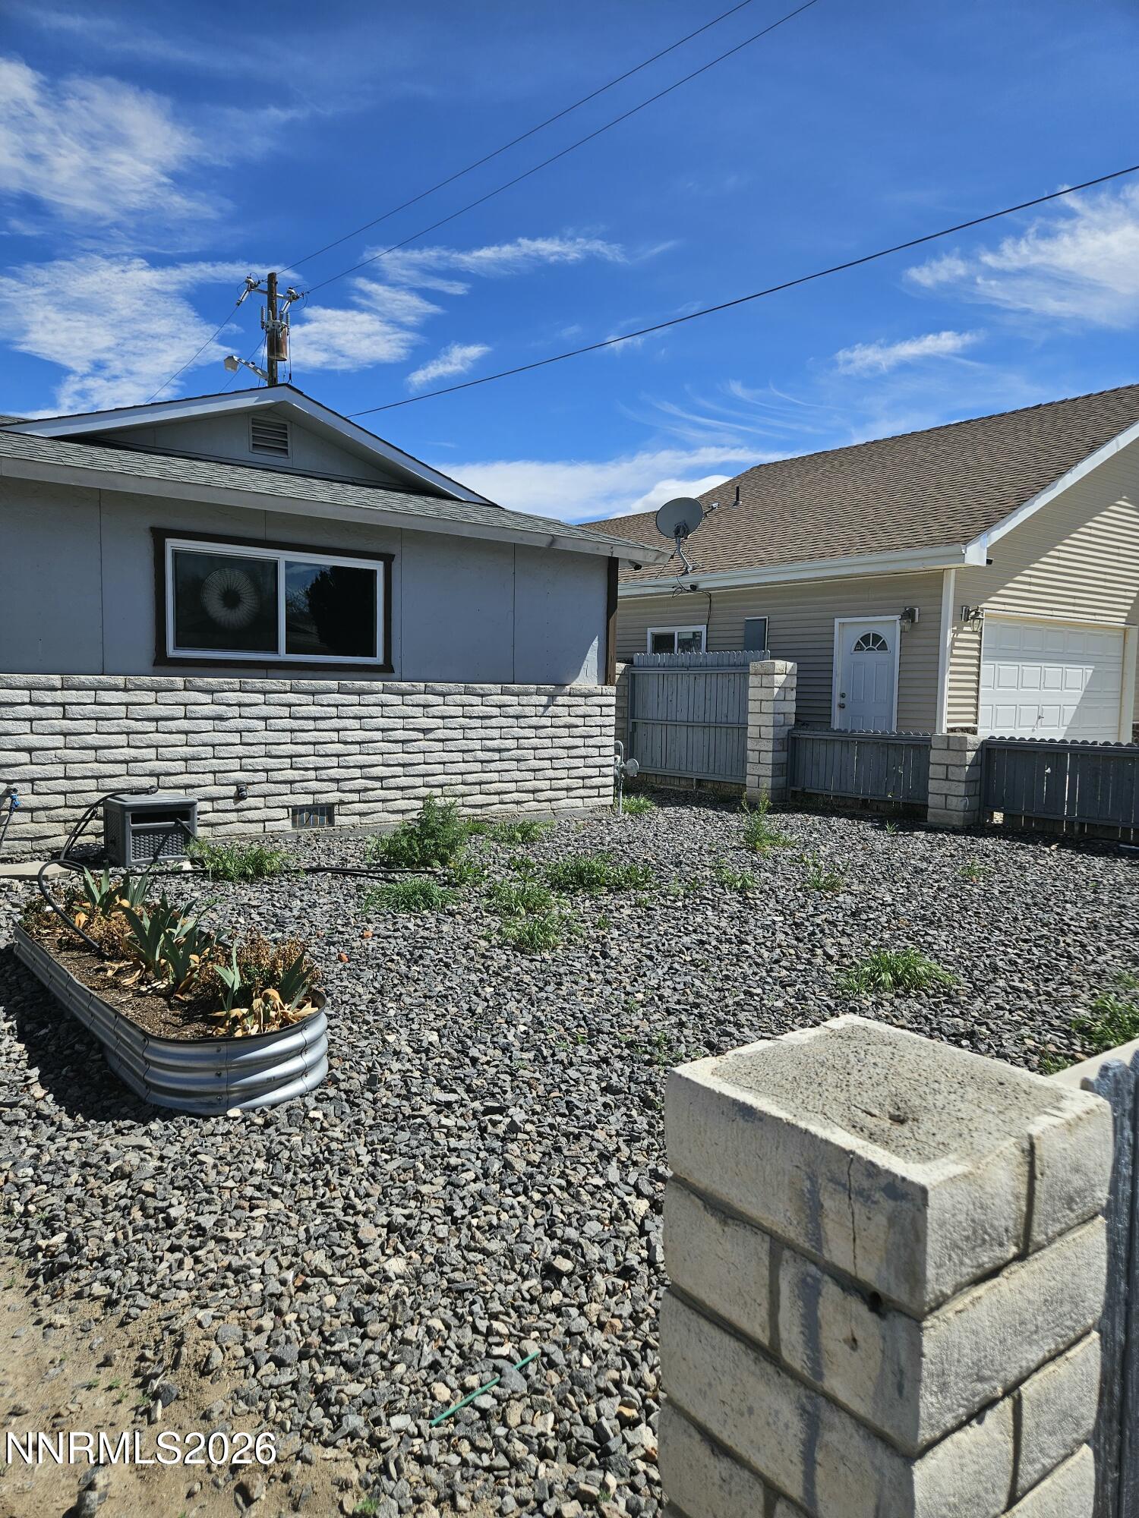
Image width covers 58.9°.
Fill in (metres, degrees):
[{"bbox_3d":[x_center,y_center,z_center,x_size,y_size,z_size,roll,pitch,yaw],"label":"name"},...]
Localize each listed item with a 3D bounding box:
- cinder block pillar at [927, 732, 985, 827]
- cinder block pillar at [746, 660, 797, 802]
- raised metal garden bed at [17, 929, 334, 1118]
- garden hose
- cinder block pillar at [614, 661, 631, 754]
[{"bbox_3d":[4.060,0.206,10.543,0.403,0.938,0.403,-2,5,-39],"label":"cinder block pillar"},{"bbox_3d":[2.487,-0.344,12.443,0.403,1.710,0.403,-2,5,-39],"label":"cinder block pillar"},{"bbox_3d":[-1.721,0.937,4.198,0.696,0.262,2.359,-2,5,-39],"label":"raised metal garden bed"},{"bbox_3d":[-2.019,0.552,6.252,2.641,0.544,2.974,-2,5,-39],"label":"garden hose"},{"bbox_3d":[0.663,-0.528,14.646,0.403,1.680,0.403,-2,5,-39],"label":"cinder block pillar"}]

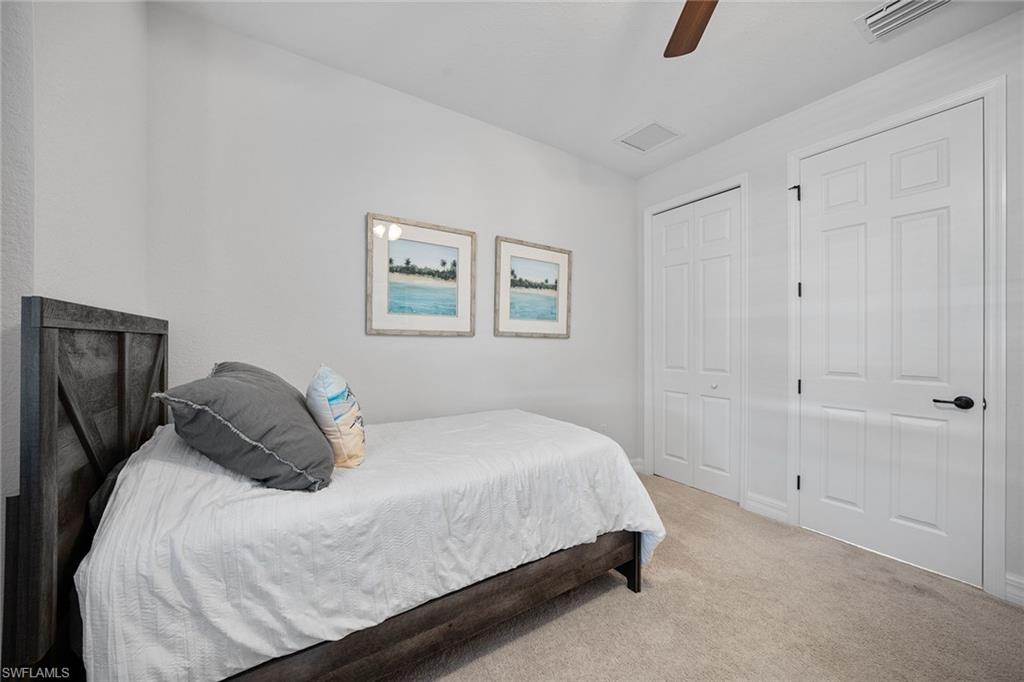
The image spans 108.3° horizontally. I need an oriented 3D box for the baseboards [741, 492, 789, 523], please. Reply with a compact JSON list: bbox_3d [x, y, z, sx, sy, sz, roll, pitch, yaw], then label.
[{"bbox_3d":[1.804,1.184,2.628,0.018,0.140,0.262,0,0,-33],"label":"baseboards"}]

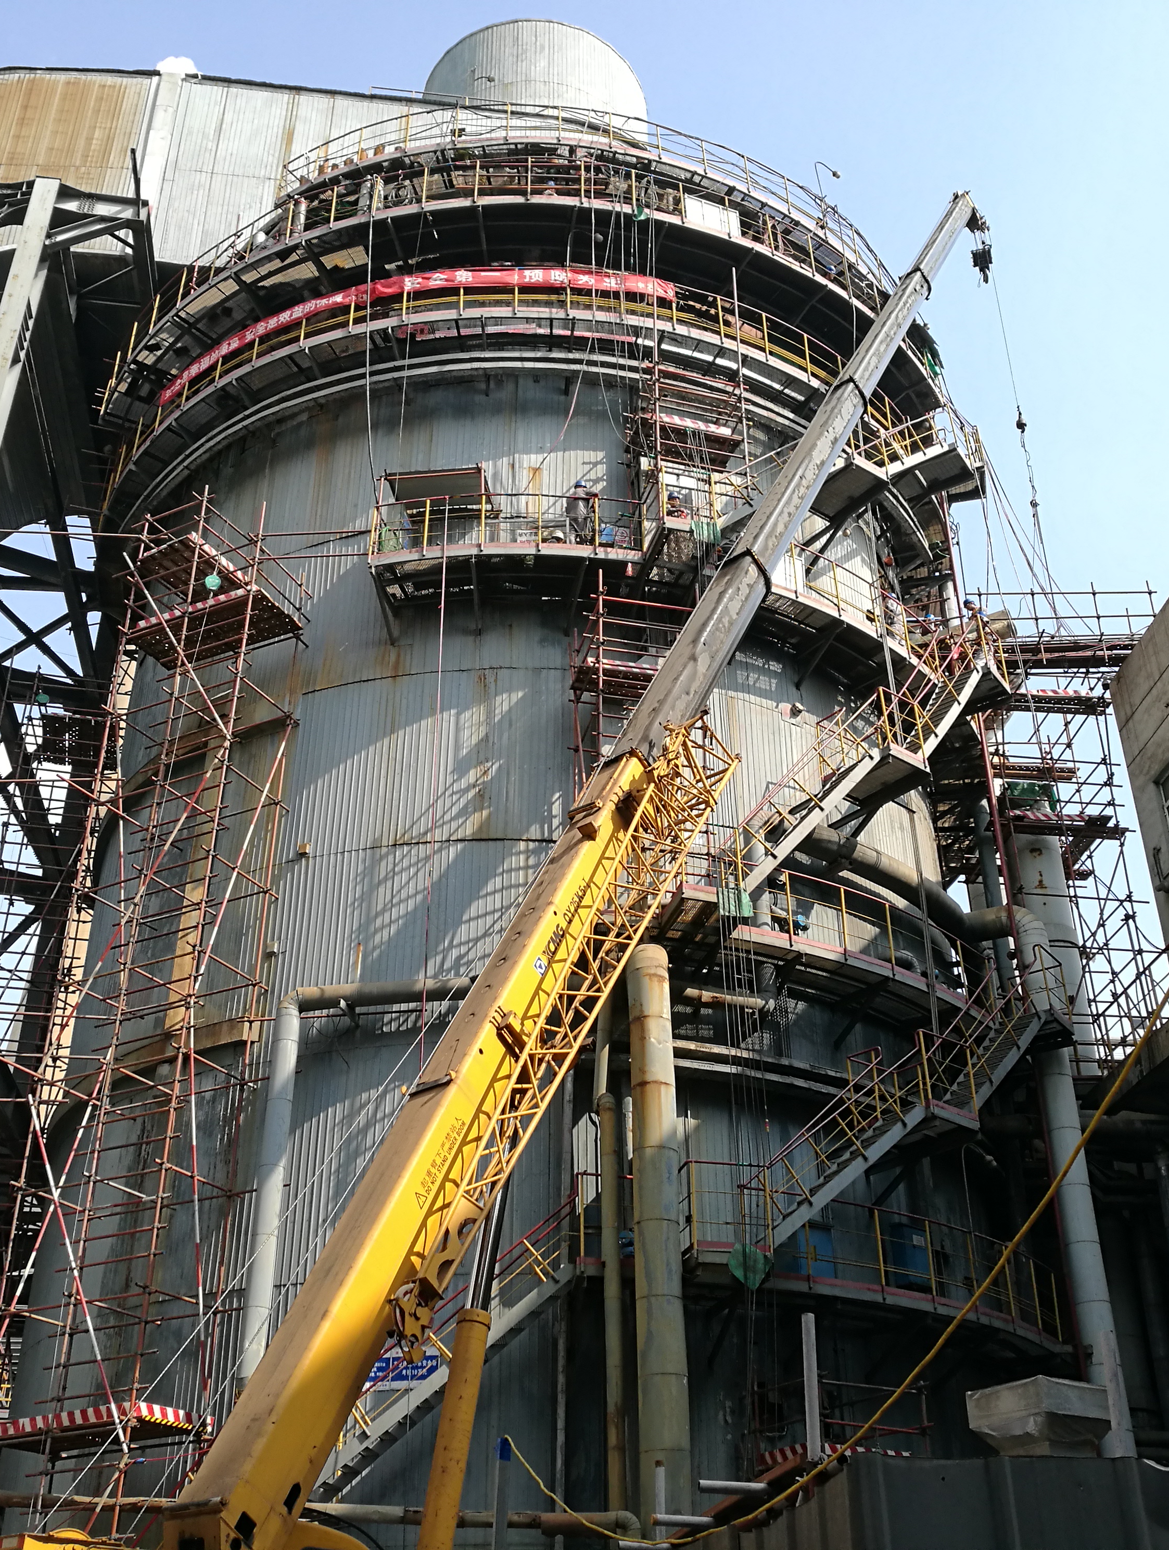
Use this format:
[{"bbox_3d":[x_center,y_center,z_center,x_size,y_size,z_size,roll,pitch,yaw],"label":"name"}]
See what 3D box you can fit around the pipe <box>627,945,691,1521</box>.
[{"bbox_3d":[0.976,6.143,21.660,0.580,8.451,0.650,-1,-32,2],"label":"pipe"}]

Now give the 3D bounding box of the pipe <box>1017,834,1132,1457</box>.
[{"bbox_3d":[8.471,6.274,28.002,0.780,11.889,0.850,-10,-34,15],"label":"pipe"}]

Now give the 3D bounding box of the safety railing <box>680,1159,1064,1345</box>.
[{"bbox_3d":[4.838,7.191,23.965,8.263,1.200,1.098,23,-39,-31],"label":"safety railing"}]

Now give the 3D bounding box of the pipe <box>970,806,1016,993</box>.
[{"bbox_3d":[8.508,2.553,33.074,0.360,4.589,0.400,-9,-33,14],"label":"pipe"}]

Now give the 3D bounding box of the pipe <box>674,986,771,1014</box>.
[{"bbox_3d":[2.163,3.504,25.256,1.514,0.230,0.240,10,-34,-16],"label":"pipe"}]

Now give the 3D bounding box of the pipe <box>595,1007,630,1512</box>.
[{"bbox_3d":[0.345,6.585,21.520,0.280,7.175,0.350,0,-32,1],"label":"pipe"}]

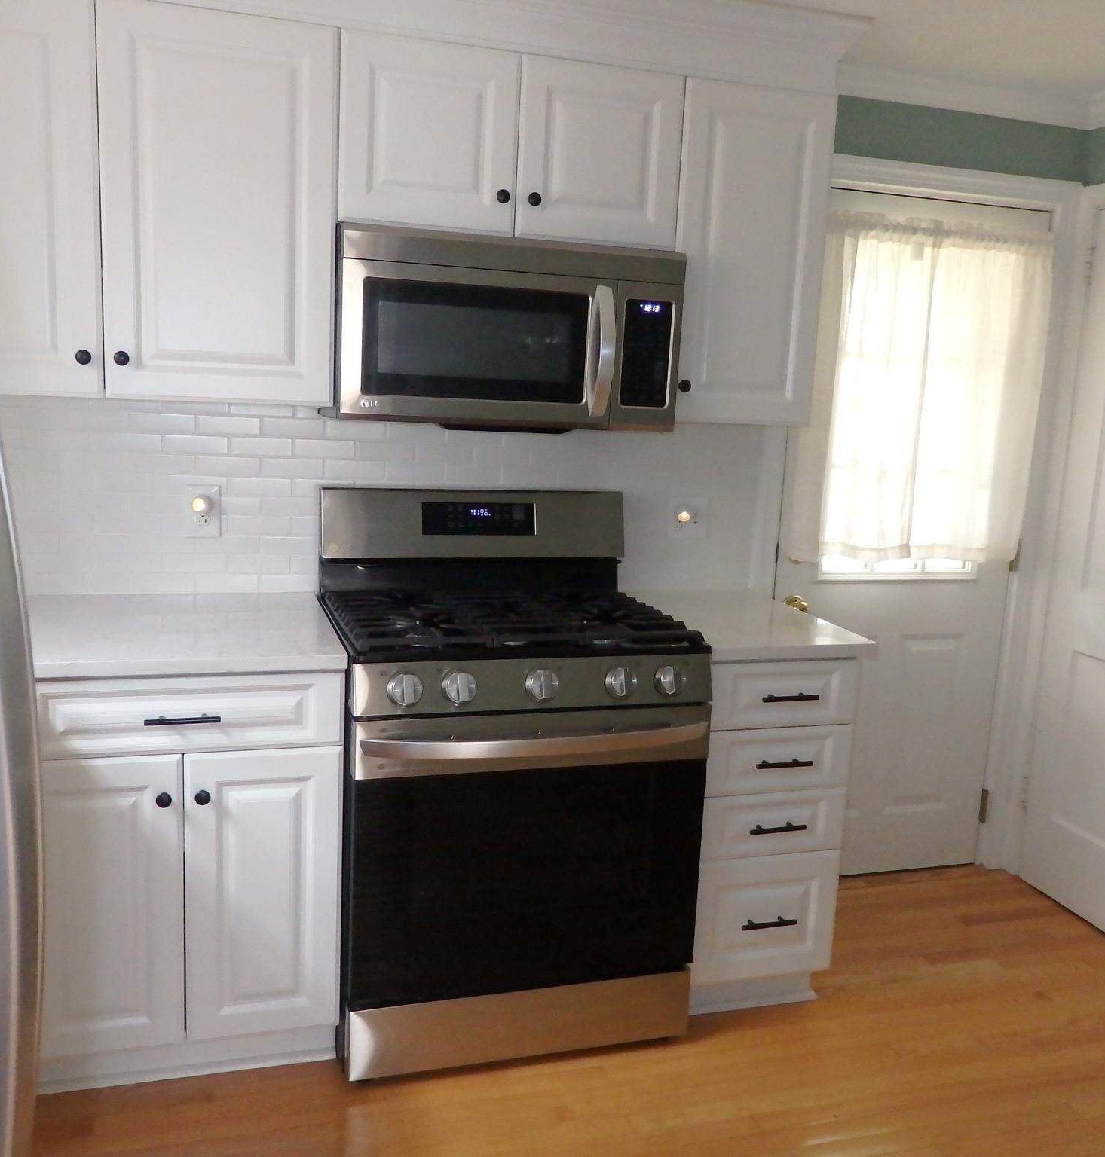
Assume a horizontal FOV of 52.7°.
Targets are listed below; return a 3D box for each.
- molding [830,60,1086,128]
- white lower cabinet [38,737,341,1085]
[{"bbox_3d":[1.075,-1.296,2.983,0.950,0.082,0.070,0,11,-17],"label":"molding"},{"bbox_3d":[-0.815,0.641,2.504,0.611,0.727,0.615,0,11,-17],"label":"white lower cabinet"}]

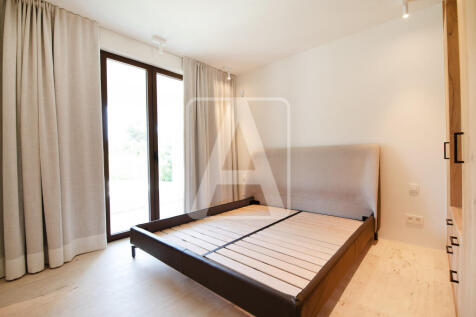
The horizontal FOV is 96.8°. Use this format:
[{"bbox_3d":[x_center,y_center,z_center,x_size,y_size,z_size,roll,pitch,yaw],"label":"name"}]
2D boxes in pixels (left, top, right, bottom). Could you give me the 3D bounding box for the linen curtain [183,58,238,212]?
[{"bbox_3d":[-0.444,-0.269,3.754,0.160,2.631,1.206,-2,0,41],"label":"linen curtain"}]

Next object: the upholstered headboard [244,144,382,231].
[{"bbox_3d":[0.927,0.388,3.240,2.059,1.040,0.180,-2,0,41],"label":"upholstered headboard"}]

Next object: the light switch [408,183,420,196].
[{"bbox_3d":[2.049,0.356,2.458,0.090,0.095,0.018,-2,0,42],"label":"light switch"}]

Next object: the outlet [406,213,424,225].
[{"bbox_3d":[2.061,0.706,2.455,0.153,0.088,0.018,-2,0,42],"label":"outlet"}]

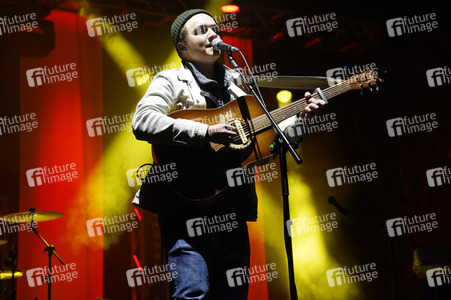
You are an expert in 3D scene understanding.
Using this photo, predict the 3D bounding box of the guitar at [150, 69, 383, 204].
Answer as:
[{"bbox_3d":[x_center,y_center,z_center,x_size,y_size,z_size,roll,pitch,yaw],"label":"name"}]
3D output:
[{"bbox_3d":[0.198,-0.113,5.760,1.025,0.395,0.125,-24,-14,-9],"label":"guitar"}]

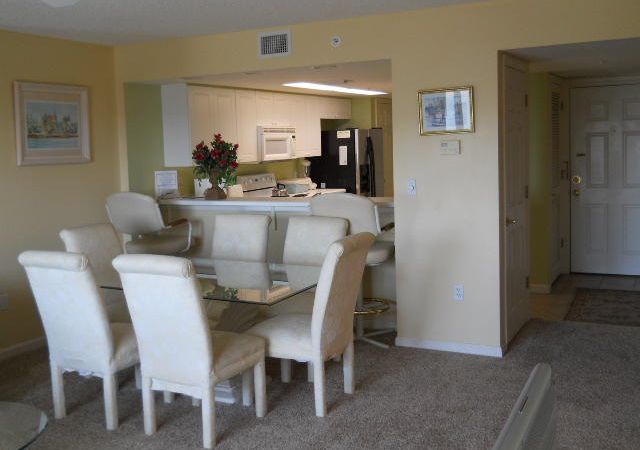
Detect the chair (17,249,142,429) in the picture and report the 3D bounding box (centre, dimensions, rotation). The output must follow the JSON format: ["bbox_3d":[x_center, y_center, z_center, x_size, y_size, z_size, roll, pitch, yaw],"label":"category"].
[{"bbox_3d":[-1.276,0.607,3.988,0.465,1.010,0.660,1,8,27],"label":"chair"}]

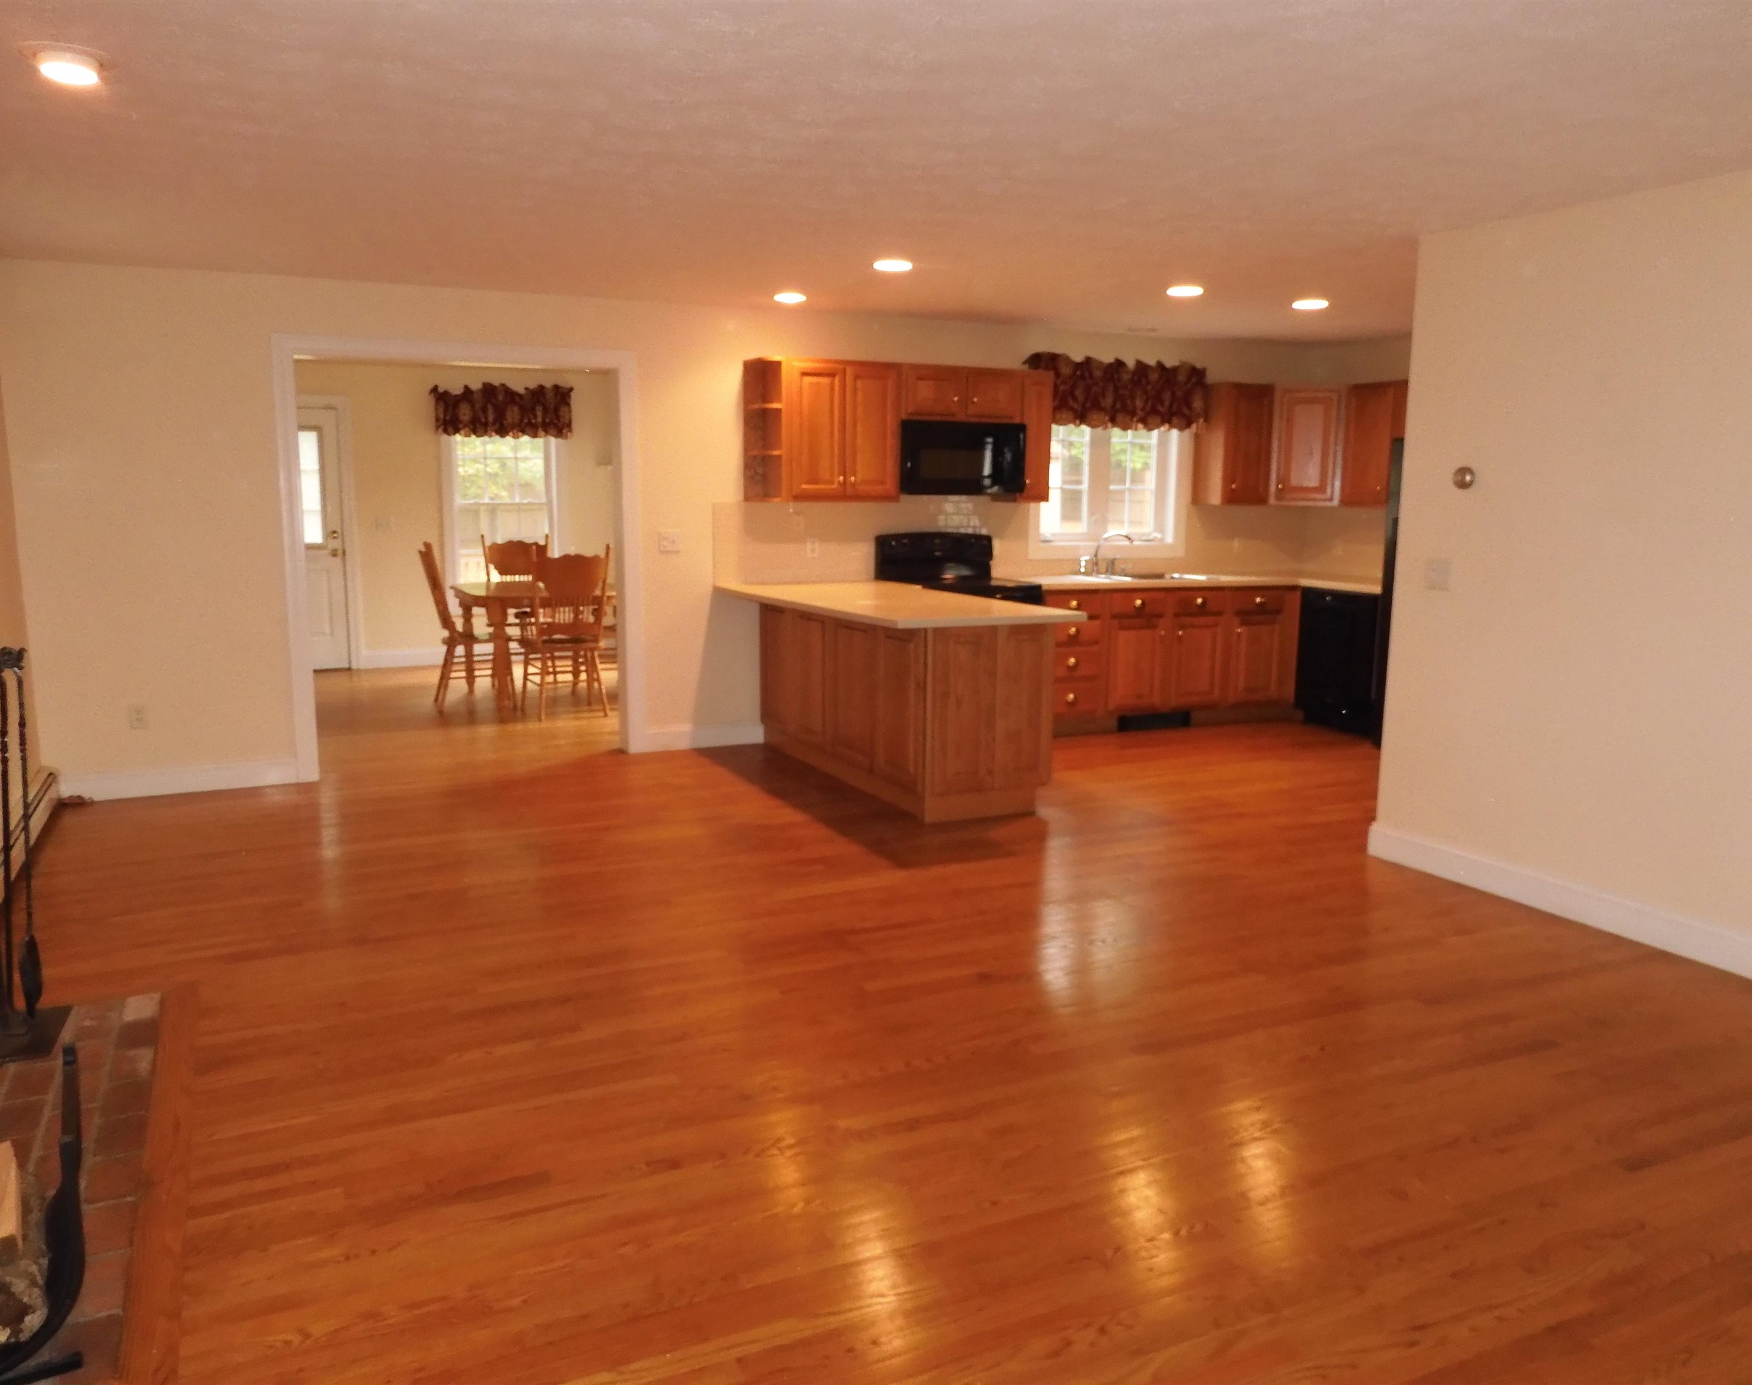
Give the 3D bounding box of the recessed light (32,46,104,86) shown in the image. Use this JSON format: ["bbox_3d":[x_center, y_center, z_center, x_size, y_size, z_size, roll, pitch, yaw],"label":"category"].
[{"bbox_3d":[-1.839,-1.413,2.896,0.185,0.050,0.185,-4,10,-26],"label":"recessed light"}]

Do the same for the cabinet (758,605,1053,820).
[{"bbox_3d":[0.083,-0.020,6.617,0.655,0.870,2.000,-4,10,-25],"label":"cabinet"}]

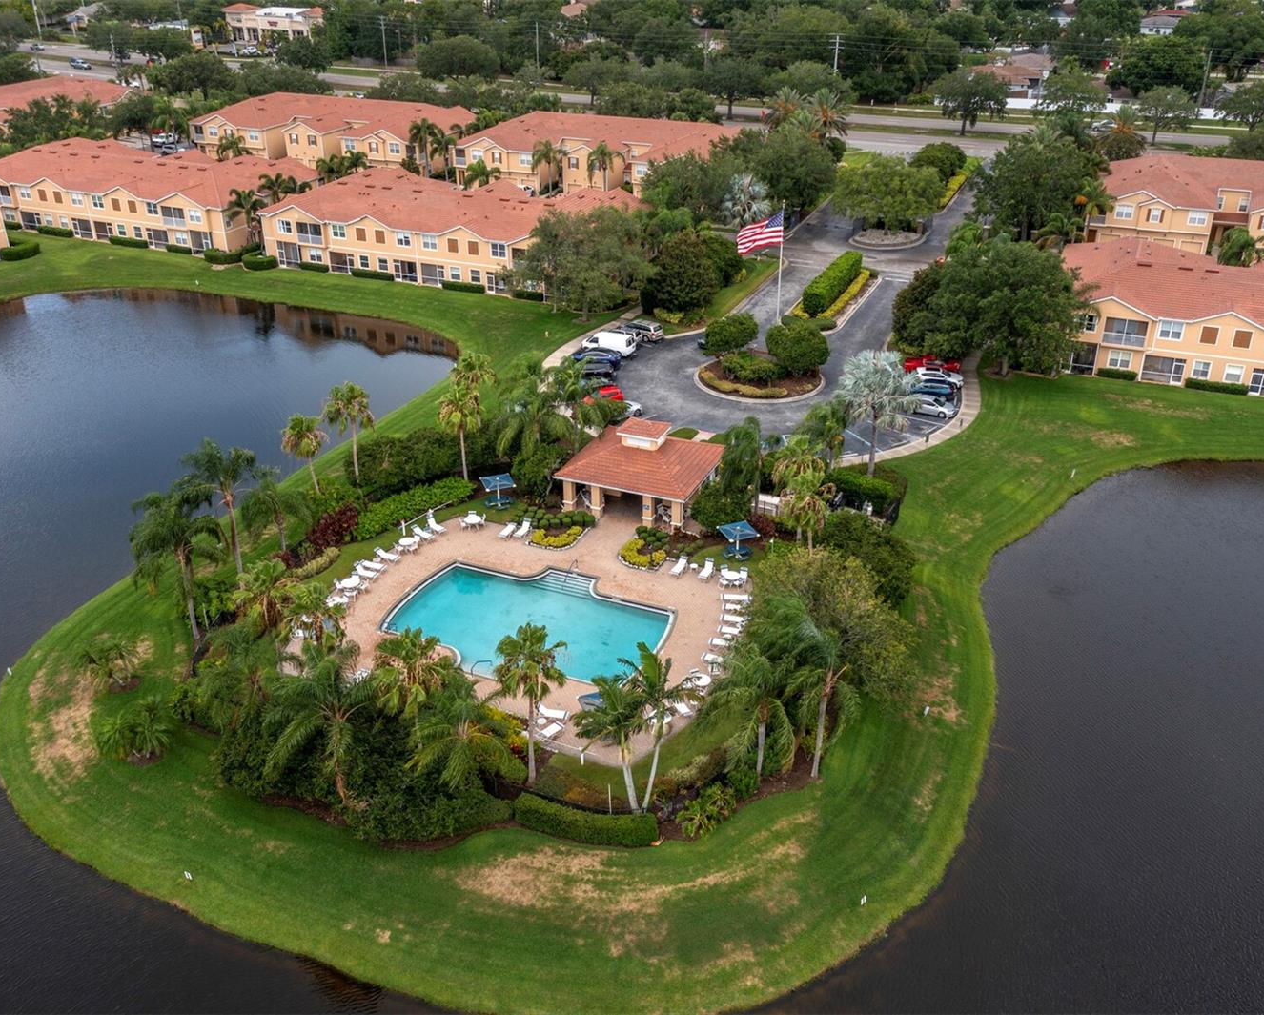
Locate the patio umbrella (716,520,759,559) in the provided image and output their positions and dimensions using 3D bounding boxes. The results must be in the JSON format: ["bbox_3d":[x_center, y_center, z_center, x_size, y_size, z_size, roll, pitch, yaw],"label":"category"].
[{"bbox_3d":[7.345,2.437,81.163,2.120,2.440,2.120,-12,30,-20],"label":"patio umbrella"}]

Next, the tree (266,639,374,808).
[{"bbox_3d":[-15.029,11.328,57.968,5.000,8.800,5.000,0,28,0],"label":"tree"}]

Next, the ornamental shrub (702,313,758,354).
[{"bbox_3d":[9.880,-17.010,117.830,5.400,4.500,5.200,-1,29,0],"label":"ornamental shrub"}]

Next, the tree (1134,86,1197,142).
[{"bbox_3d":[90.620,-66.520,201.660,9.690,9.200,9.690,-1,29,0],"label":"tree"}]

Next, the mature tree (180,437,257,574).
[{"bbox_3d":[-25.443,1.047,75.335,5.000,10.800,5.000,0,28,0],"label":"mature tree"}]

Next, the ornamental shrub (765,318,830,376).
[{"bbox_3d":[15.540,-14.893,110.940,5.800,5.000,5.800,0,28,0],"label":"ornamental shrub"}]

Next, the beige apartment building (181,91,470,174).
[{"bbox_3d":[-48.165,-62.370,196.259,42.500,9.100,22.000,11,30,20],"label":"beige apartment building"}]

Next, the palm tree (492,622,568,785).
[{"bbox_3d":[-5.140,10.580,61.660,3.860,10.330,3.860,-1,29,0],"label":"palm tree"}]

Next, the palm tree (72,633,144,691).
[{"bbox_3d":[-30.086,9.240,68.398,3.600,2.900,3.600,0,28,0],"label":"palm tree"}]

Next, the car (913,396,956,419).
[{"bbox_3d":[27.045,-9.236,106.530,4.400,1.440,1.750,17,33,30],"label":"car"}]

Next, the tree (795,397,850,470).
[{"bbox_3d":[15.060,-5.479,94.186,4.090,6.660,4.090,-1,28,0],"label":"tree"}]

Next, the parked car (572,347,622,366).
[{"bbox_3d":[-3.409,-14.544,113.180,4.500,1.450,1.800,7,29,14],"label":"parked car"}]

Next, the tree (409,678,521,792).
[{"bbox_3d":[-8.503,12.324,61.318,5.790,6.650,5.790,-1,28,0],"label":"tree"}]

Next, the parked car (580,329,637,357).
[{"bbox_3d":[-2.300,-16.570,119.750,5.500,2.100,2.020,15,32,26],"label":"parked car"}]

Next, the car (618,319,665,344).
[{"bbox_3d":[0.854,-18.756,124.575,4.950,1.720,1.930,20,34,33],"label":"car"}]

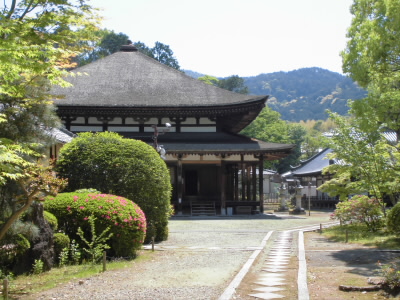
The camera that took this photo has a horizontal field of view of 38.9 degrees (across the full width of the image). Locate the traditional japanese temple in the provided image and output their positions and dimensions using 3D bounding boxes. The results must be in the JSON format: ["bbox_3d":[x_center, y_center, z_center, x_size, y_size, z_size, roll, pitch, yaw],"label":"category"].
[{"bbox_3d":[-6.127,-2.202,49.773,24.000,14.930,24.000,0,-4,-4],"label":"traditional japanese temple"}]

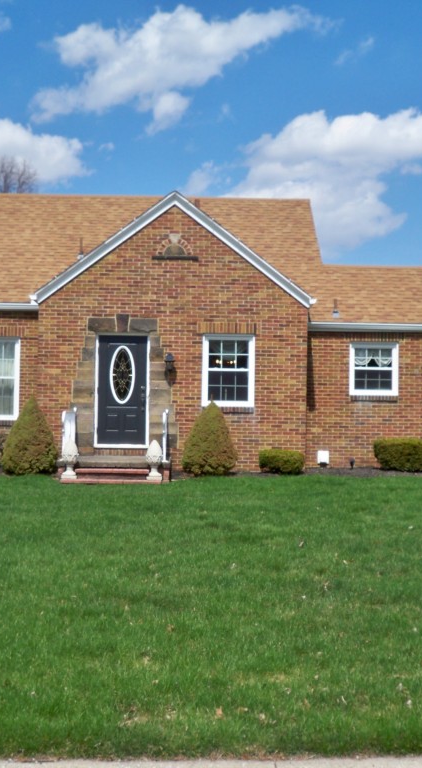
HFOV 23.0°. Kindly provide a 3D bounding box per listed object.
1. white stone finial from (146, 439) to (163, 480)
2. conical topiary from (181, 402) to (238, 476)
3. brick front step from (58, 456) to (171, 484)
[{"bbox_3d":[-0.914,1.238,16.750,0.270,0.660,0.270,1,-2,-1],"label":"white stone finial"},{"bbox_3d":[-0.027,0.986,18.650,1.000,1.320,1.000,1,-2,0],"label":"conical topiary"},{"bbox_3d":[-1.640,1.499,18.200,1.920,0.370,2.100,1,-2,0],"label":"brick front step"}]

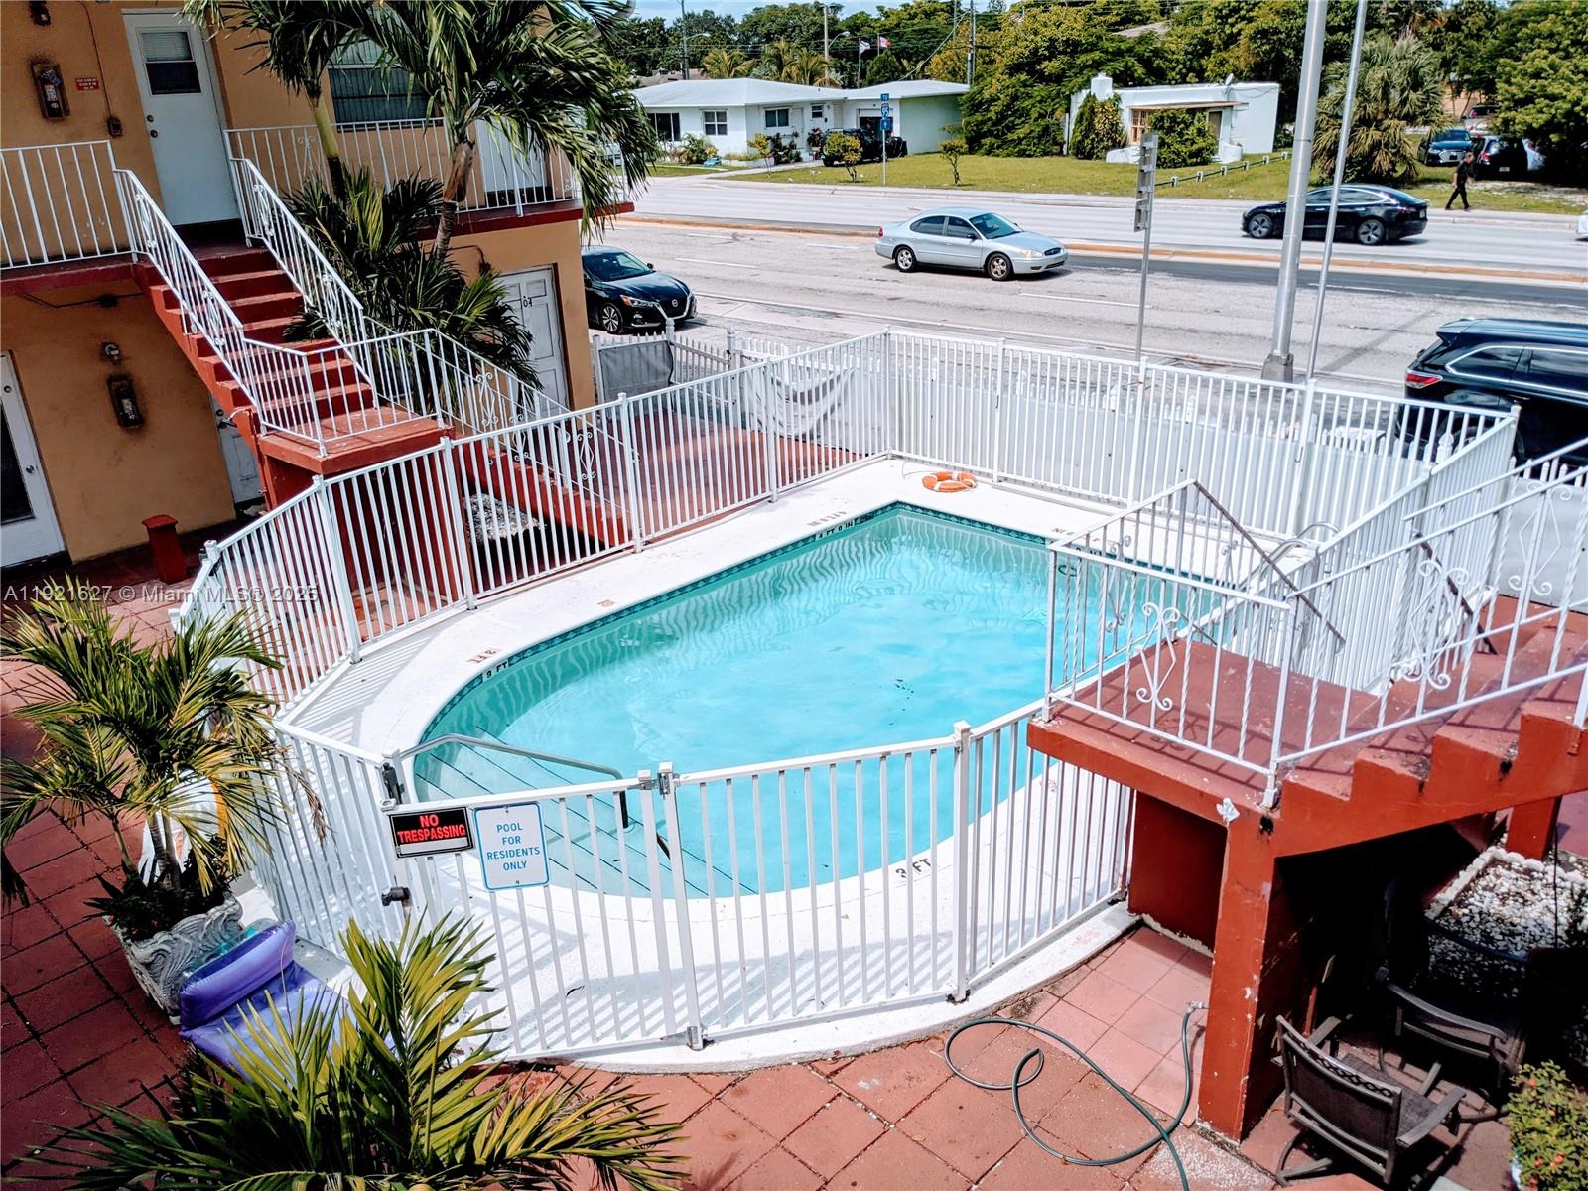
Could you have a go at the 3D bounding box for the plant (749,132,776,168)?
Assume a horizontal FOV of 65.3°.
[{"bbox_3d":[-1.520,-21.765,60.698,1.300,1.850,1.300,-3,22,0],"label":"plant"}]

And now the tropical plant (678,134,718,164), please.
[{"bbox_3d":[-5.309,-24.164,66.767,2.100,1.600,1.600,-4,23,-3],"label":"tropical plant"}]

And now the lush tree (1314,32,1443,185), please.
[{"bbox_3d":[21.386,-17.731,45.197,4.500,5.100,4.400,7,24,23],"label":"lush tree"}]

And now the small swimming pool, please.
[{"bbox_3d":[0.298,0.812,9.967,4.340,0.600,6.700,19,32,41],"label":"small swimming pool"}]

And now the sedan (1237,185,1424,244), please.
[{"bbox_3d":[14.379,-10.252,32.949,4.690,1.440,1.850,18,31,39],"label":"sedan"}]

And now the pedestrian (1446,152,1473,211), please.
[{"bbox_3d":[19.699,-12.248,36.642,0.720,1.670,0.500,19,32,41],"label":"pedestrian"}]

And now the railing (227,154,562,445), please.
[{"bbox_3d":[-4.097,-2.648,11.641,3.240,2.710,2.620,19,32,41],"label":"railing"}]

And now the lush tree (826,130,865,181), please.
[{"bbox_3d":[2.385,-19.918,56.017,1.750,2.150,1.750,-2,22,3],"label":"lush tree"}]

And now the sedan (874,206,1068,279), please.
[{"bbox_3d":[4.309,-8.601,30.048,5.020,1.430,1.860,17,30,39],"label":"sedan"}]

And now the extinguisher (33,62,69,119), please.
[{"bbox_3d":[-7.001,-4.751,11.668,0.150,0.480,0.230,19,31,42],"label":"extinguisher"}]

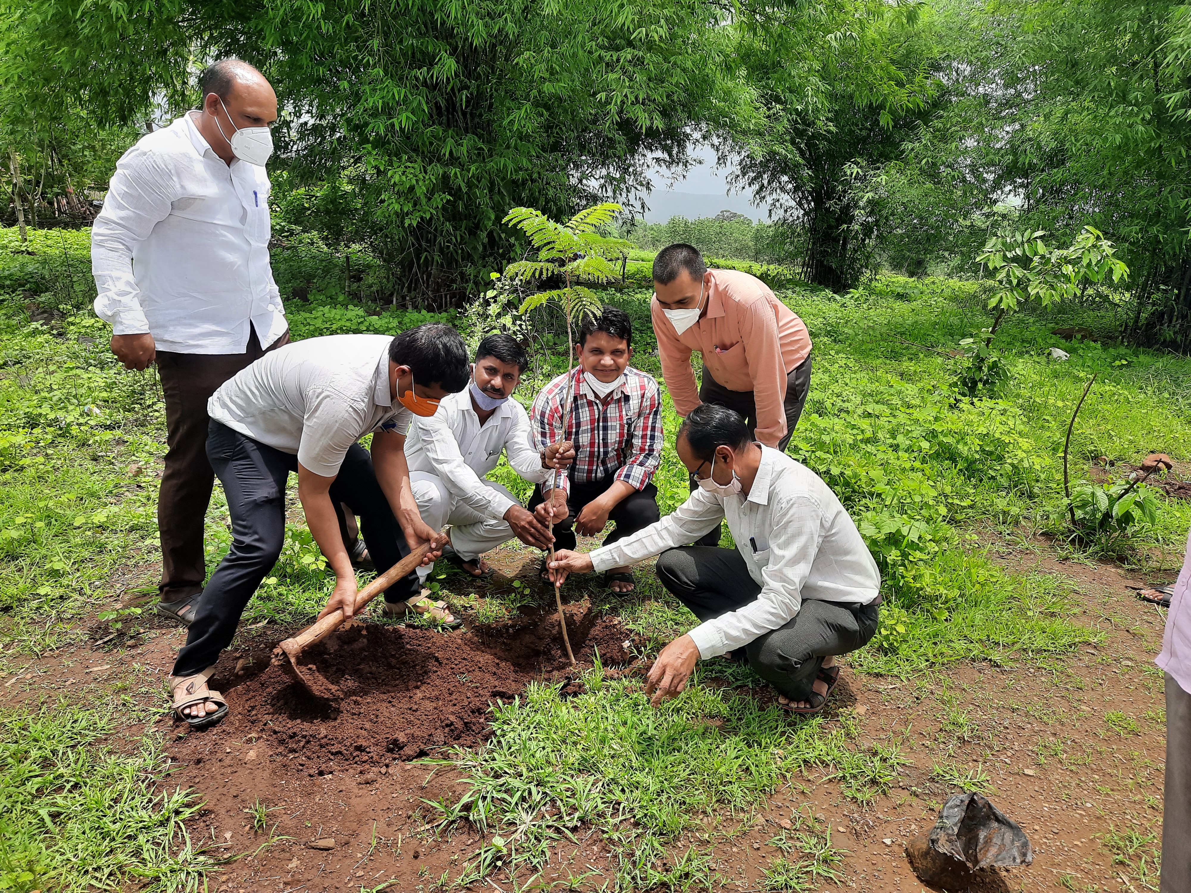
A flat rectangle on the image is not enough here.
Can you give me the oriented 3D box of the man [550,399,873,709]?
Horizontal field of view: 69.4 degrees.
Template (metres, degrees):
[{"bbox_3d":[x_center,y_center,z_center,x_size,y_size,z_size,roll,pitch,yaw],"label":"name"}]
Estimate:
[{"bbox_3d":[0.360,0.269,2.306,0.800,0.860,0.620,-9,18,-29],"label":"man"}]

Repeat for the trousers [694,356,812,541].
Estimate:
[{"bbox_3d":[0.560,0.050,3.075,0.460,0.840,0.430,-14,21,-42],"label":"trousers"}]

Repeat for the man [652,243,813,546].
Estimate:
[{"bbox_3d":[0.477,-0.090,2.943,0.720,1.210,0.520,-14,21,-42],"label":"man"}]

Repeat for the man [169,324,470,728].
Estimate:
[{"bbox_3d":[-0.720,0.166,2.339,0.820,1.040,0.740,11,19,33],"label":"man"}]

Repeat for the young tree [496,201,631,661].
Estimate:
[{"bbox_3d":[-0.085,0.010,2.358,0.350,1.300,0.360,0,14,0],"label":"young tree"}]

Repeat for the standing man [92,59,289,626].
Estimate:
[{"bbox_3d":[-1.116,-0.314,2.777,0.580,1.720,0.630,6,17,20],"label":"standing man"}]

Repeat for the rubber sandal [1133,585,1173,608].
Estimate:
[{"bbox_3d":[2.010,0.485,2.947,0.270,0.090,0.100,7,17,23],"label":"rubber sandal"}]

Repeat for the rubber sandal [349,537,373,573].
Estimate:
[{"bbox_3d":[-0.870,0.403,3.225,0.280,0.100,0.100,9,18,29],"label":"rubber sandal"}]

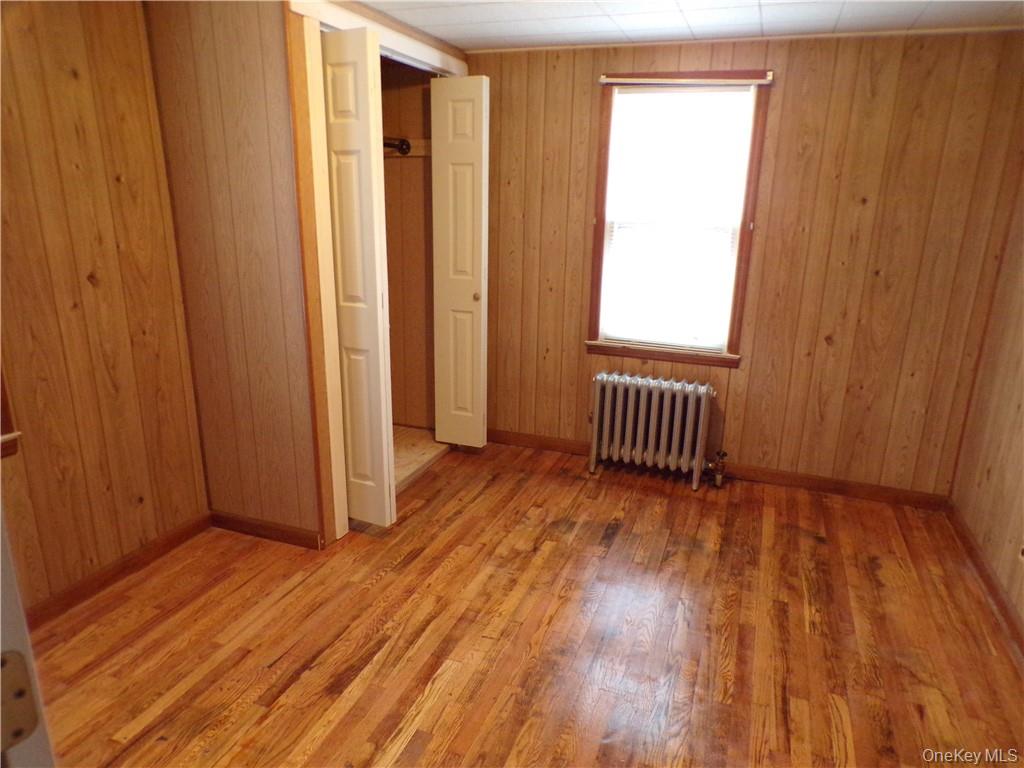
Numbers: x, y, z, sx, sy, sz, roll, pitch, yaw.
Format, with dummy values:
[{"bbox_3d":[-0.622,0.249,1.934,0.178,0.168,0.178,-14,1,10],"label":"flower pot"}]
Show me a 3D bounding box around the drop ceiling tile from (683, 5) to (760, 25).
[{"bbox_3d":[0.866,-1.520,2.925,0.302,0.015,0.307,7,17,19],"label":"drop ceiling tile"}]

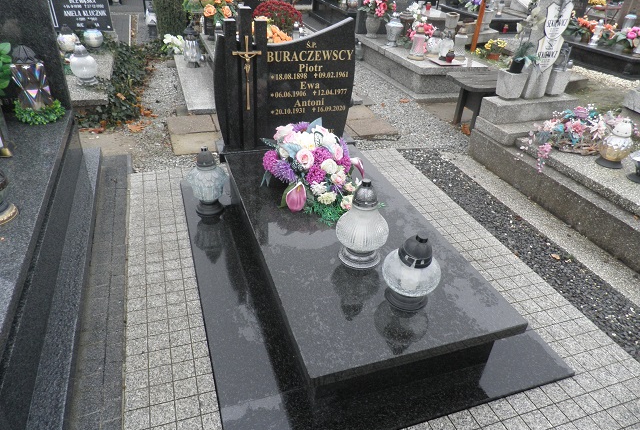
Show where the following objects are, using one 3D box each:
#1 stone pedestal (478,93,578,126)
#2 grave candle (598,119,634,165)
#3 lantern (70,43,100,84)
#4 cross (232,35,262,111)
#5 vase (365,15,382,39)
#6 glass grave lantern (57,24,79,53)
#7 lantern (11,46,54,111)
[{"bbox_3d":[1.713,-0.874,3.615,0.800,0.145,0.200,-8,34,-18],"label":"stone pedestal"},{"bbox_3d":[1.727,-0.421,2.563,0.191,0.278,0.191,-8,34,-18],"label":"grave candle"},{"bbox_3d":[-1.884,-1.216,3.537,0.203,0.315,0.203,-8,34,-18],"label":"lantern"},{"bbox_3d":[-0.410,-0.801,2.549,0.170,0.420,0.030,-8,34,-18],"label":"cross"},{"bbox_3d":[0.702,-2.519,5.914,0.200,0.290,0.200,3,32,-2],"label":"vase"},{"bbox_3d":[-2.478,-1.729,4.345,0.192,0.265,0.192,-8,34,-18],"label":"glass grave lantern"},{"bbox_3d":[-1.660,-0.759,2.516,0.201,0.371,0.201,-8,34,-18],"label":"lantern"}]

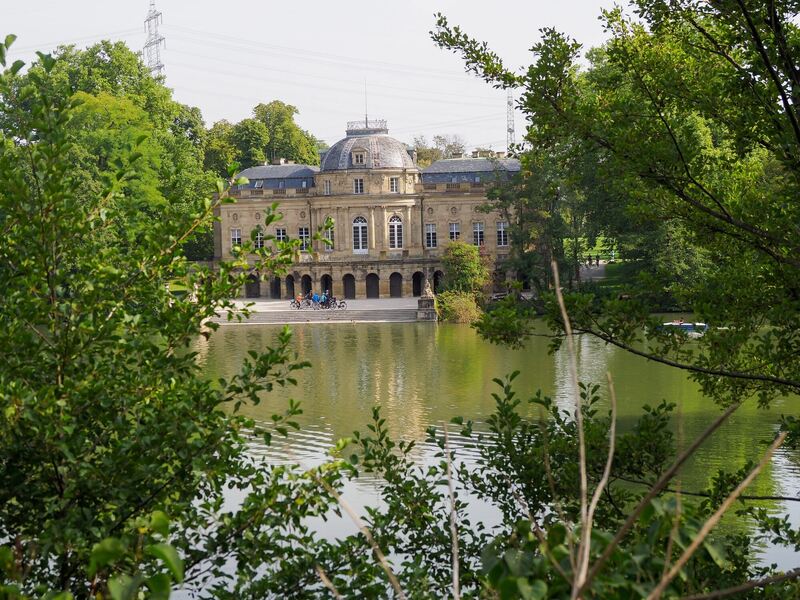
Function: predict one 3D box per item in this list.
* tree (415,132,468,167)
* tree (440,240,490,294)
[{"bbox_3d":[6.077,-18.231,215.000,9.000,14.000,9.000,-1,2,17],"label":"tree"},{"bbox_3d":[6.354,-2.959,139.000,5.000,5.700,4.800,-1,2,0],"label":"tree"}]

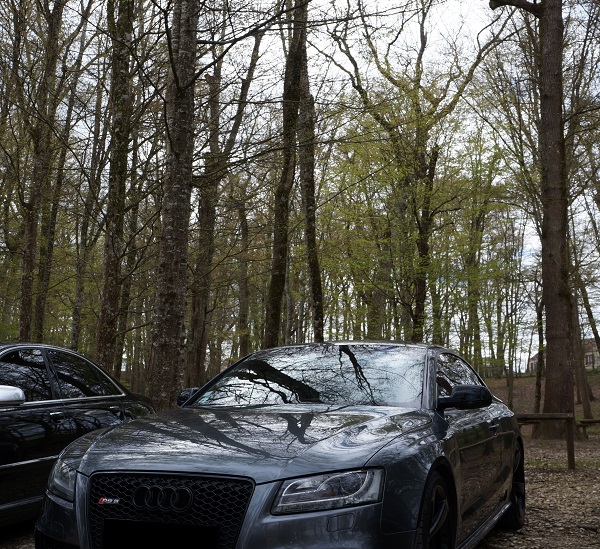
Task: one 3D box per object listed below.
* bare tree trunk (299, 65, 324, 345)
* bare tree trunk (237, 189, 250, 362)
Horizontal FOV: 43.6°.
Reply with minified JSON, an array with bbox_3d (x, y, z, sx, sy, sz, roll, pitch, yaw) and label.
[{"bbox_3d":[0.344,-1.189,22.482,0.680,11.360,0.500,0,-9,0],"label":"bare tree trunk"},{"bbox_3d":[-2.047,1.043,27.186,0.420,8.280,0.380,0,-9,0],"label":"bare tree trunk"}]

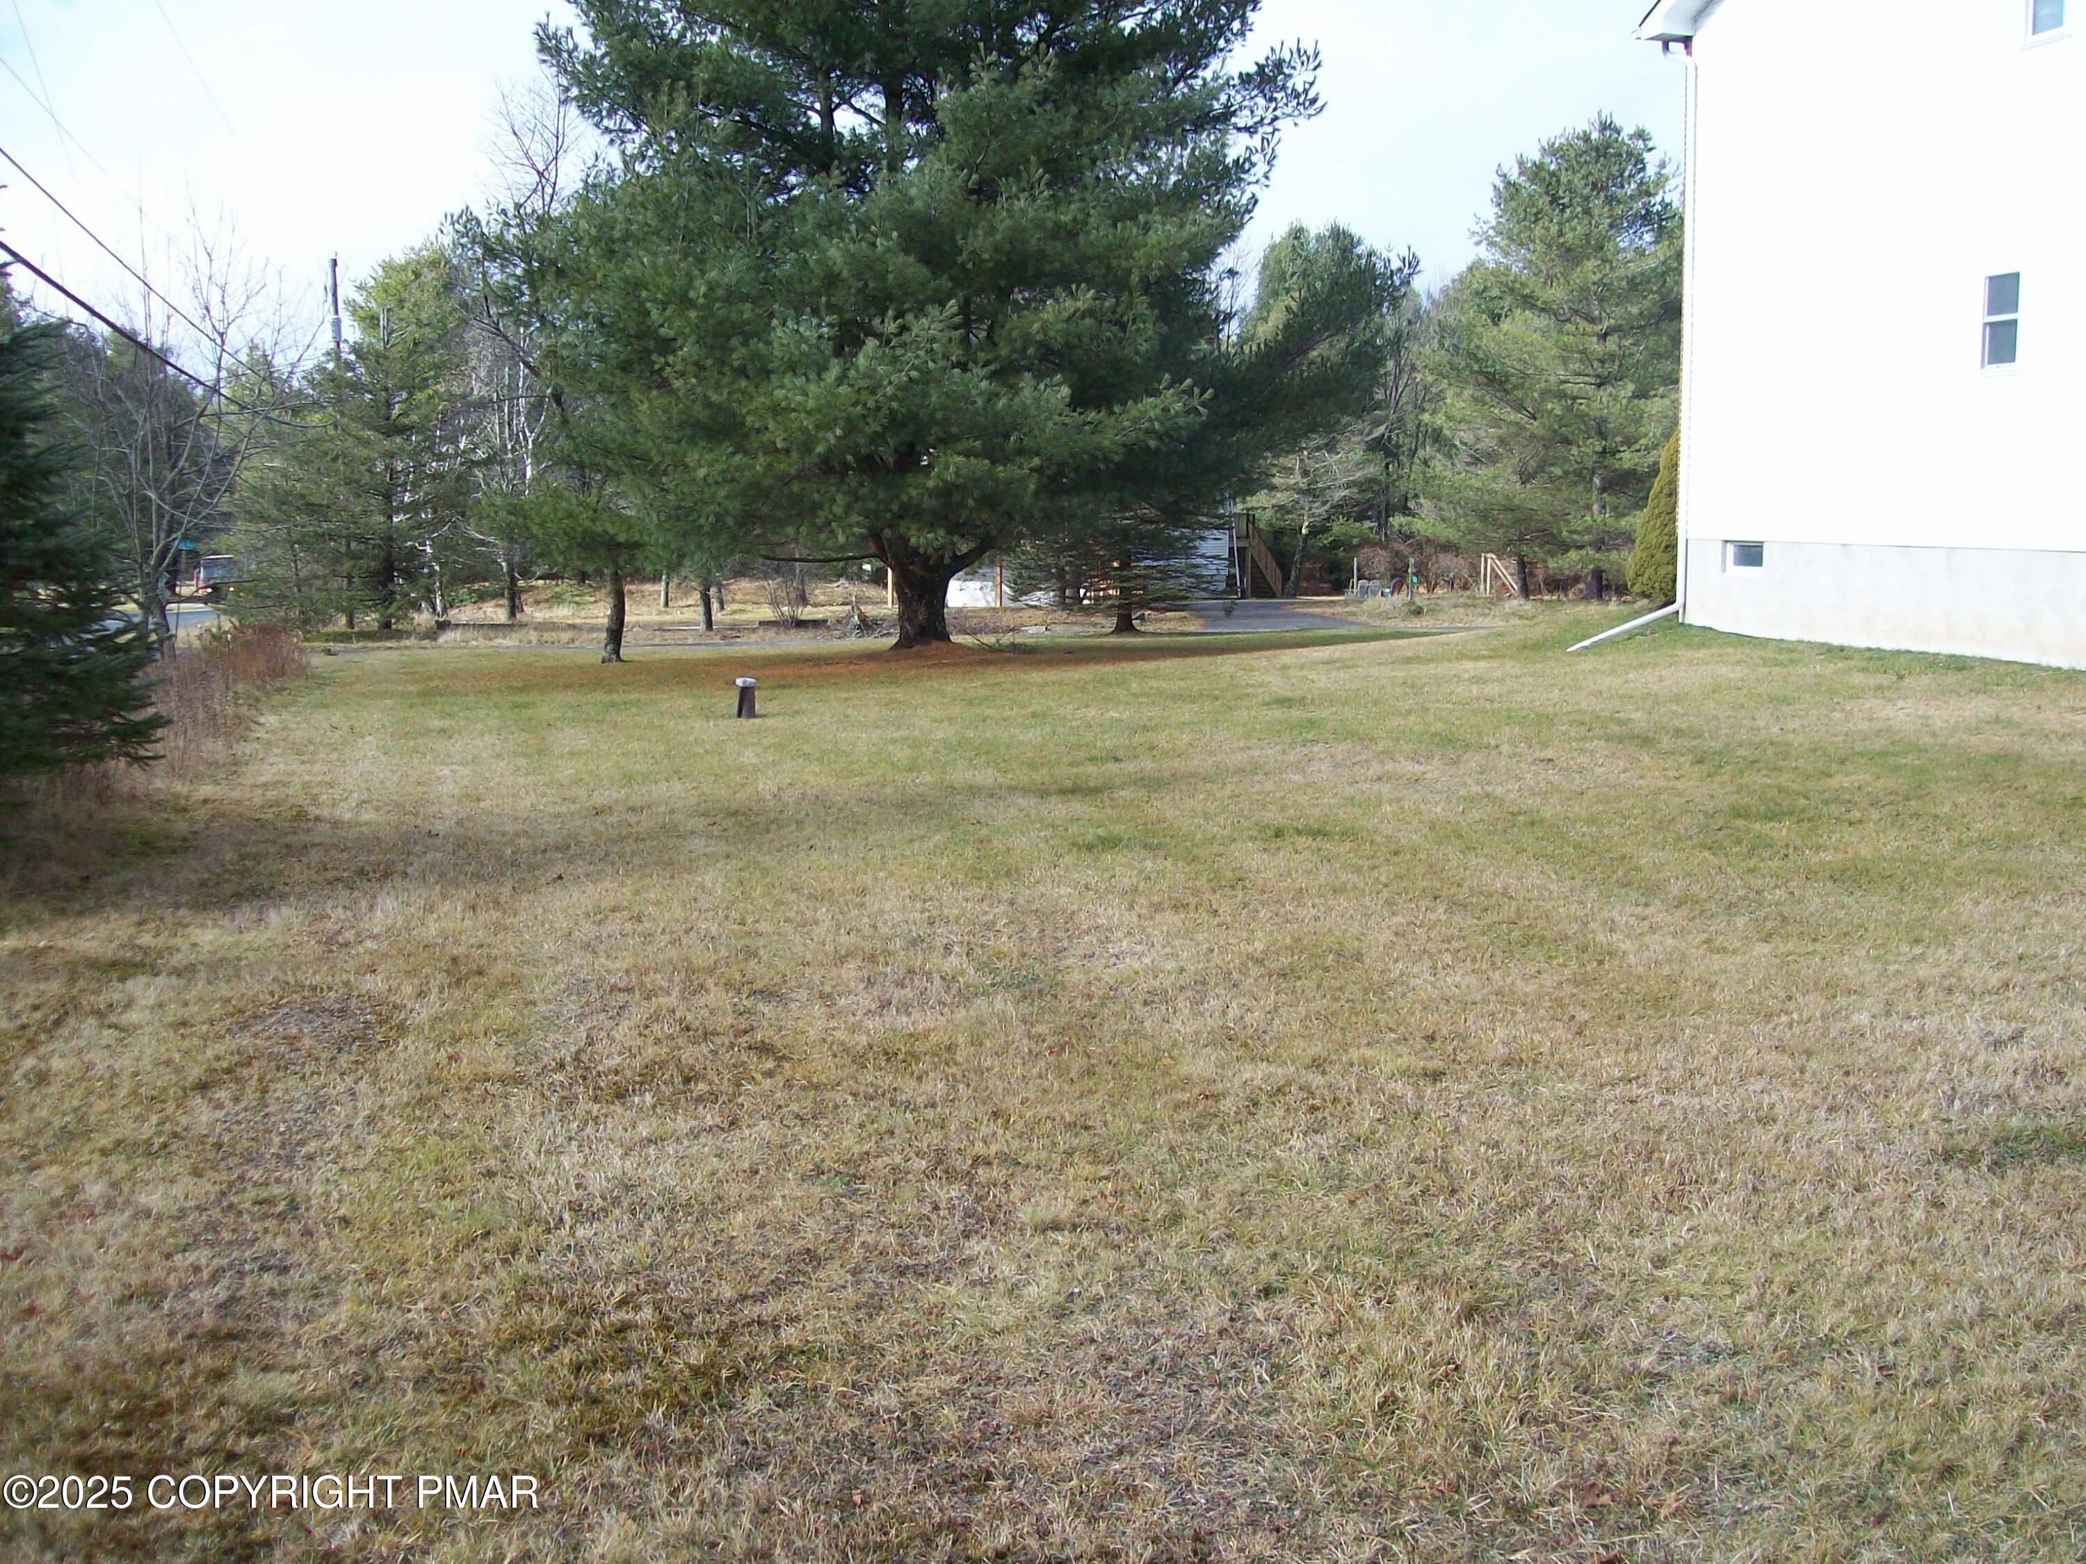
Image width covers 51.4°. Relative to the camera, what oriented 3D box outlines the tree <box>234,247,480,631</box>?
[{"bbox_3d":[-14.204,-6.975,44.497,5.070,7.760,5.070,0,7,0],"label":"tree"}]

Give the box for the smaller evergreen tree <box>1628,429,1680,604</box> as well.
[{"bbox_3d":[8.210,-3.450,27.643,1.420,2.430,1.420,0,7,0],"label":"smaller evergreen tree"}]

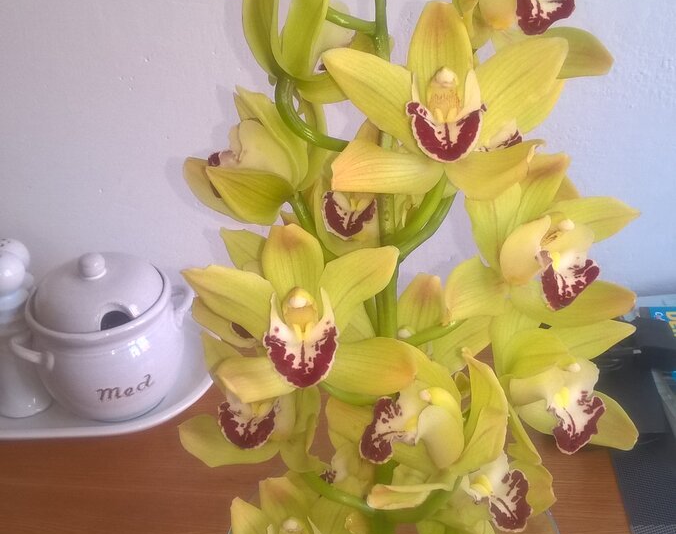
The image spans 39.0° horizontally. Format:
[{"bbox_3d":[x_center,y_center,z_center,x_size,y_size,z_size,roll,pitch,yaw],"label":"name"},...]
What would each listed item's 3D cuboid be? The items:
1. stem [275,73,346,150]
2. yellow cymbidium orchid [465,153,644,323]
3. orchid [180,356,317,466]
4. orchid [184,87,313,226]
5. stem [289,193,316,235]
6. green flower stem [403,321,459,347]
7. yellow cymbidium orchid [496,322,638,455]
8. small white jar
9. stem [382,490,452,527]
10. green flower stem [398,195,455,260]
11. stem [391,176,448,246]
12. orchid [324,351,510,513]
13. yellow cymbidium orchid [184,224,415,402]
[{"bbox_3d":[-0.009,-0.061,0.377,0.018,0.050,0.016,-31,49,16],"label":"stem"},{"bbox_3d":[0.090,-0.013,0.408,0.078,0.074,0.049,-33,31,-34],"label":"yellow cymbidium orchid"},{"bbox_3d":[-0.042,0.070,0.463,0.073,0.065,0.044,6,20,16],"label":"orchid"},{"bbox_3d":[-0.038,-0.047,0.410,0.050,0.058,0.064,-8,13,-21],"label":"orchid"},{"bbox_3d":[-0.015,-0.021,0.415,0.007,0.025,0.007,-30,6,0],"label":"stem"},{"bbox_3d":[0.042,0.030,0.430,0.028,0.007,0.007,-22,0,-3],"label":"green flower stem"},{"bbox_3d":[0.104,0.056,0.440,0.066,0.060,0.045,-7,19,-33],"label":"yellow cymbidium orchid"},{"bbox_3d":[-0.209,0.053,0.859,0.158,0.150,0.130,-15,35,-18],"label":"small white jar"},{"bbox_3d":[0.041,0.122,0.490,0.042,0.011,0.011,-19,35,30],"label":"stem"},{"bbox_3d":[0.038,-0.017,0.417,0.009,0.041,0.009,27,34,-20],"label":"green flower stem"},{"bbox_3d":[0.034,-0.023,0.403,0.010,0.052,0.009,17,55,-14],"label":"stem"},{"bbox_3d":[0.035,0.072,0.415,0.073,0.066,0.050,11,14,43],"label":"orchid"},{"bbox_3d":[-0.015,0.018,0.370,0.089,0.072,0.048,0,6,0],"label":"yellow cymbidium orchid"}]

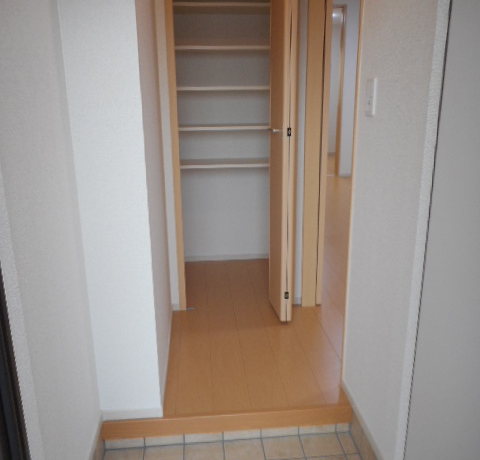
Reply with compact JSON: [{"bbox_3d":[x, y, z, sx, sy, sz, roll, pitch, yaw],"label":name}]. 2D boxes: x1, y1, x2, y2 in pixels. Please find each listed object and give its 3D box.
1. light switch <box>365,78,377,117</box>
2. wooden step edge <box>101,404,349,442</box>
[{"bbox_3d":[0.433,-0.435,1.530,0.009,0.120,0.070,-2,15,-5],"label":"light switch"},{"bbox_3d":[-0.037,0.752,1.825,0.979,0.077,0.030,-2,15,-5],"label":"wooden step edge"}]

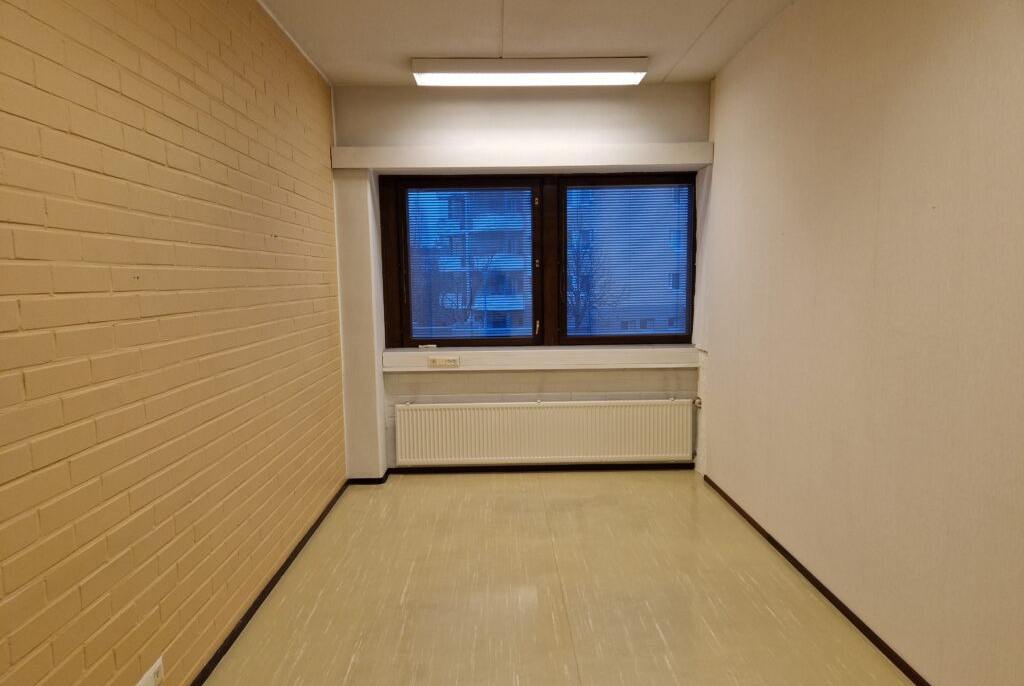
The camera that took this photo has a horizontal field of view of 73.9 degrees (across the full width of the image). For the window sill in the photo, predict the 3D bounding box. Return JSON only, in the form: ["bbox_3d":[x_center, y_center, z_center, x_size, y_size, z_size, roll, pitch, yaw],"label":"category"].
[{"bbox_3d":[0.236,0.124,5.619,2.530,0.157,0.270,-1,6,-1],"label":"window sill"}]

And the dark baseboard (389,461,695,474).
[{"bbox_3d":[0.254,1.050,5.646,2.530,0.052,0.015,-1,6,-1],"label":"dark baseboard"}]

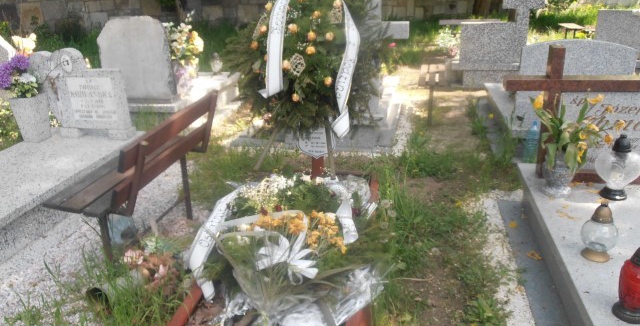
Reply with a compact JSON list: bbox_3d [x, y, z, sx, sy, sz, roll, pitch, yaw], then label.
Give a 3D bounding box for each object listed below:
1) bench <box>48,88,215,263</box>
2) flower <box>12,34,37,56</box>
[{"bbox_3d":[-0.902,0.126,3.003,0.489,0.796,1.138,2,19,10],"label":"bench"},{"bbox_3d":[-3.037,-1.213,5.700,0.230,0.230,0.200,-1,19,0],"label":"flower"}]

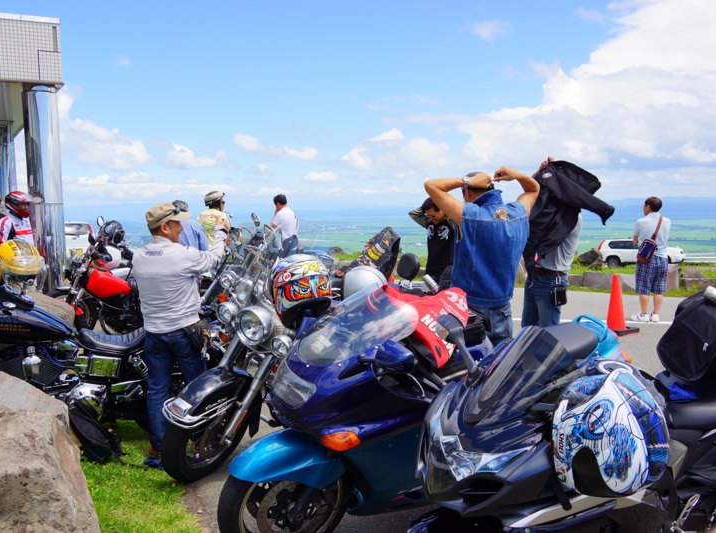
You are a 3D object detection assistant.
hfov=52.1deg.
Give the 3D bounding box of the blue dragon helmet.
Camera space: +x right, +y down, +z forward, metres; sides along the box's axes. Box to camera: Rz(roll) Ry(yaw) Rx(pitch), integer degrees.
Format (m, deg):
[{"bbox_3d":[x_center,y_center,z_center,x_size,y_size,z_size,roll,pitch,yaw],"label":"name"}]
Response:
[{"bbox_3d":[0.619,0.398,1.790,0.260,0.340,0.270,-12,0,-36],"label":"blue dragon helmet"}]

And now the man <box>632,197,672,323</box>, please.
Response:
[{"bbox_3d":[3.923,-0.115,9.800,0.500,1.670,0.360,-1,5,-8],"label":"man"}]

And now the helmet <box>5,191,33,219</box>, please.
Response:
[{"bbox_3d":[-3.705,-0.671,8.000,0.330,0.280,0.250,1,5,16],"label":"helmet"}]

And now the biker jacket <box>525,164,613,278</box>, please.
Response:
[{"bbox_3d":[1.766,-0.403,6.150,0.720,0.930,0.500,-3,5,-20],"label":"biker jacket"}]

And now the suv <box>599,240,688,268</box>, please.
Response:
[{"bbox_3d":[16.079,-0.741,41.800,4.630,1.690,1.790,3,6,29],"label":"suv"}]

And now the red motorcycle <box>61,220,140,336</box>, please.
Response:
[{"bbox_3d":[-2.511,0.302,8.200,2.050,1.290,0.800,0,5,12],"label":"red motorcycle"}]

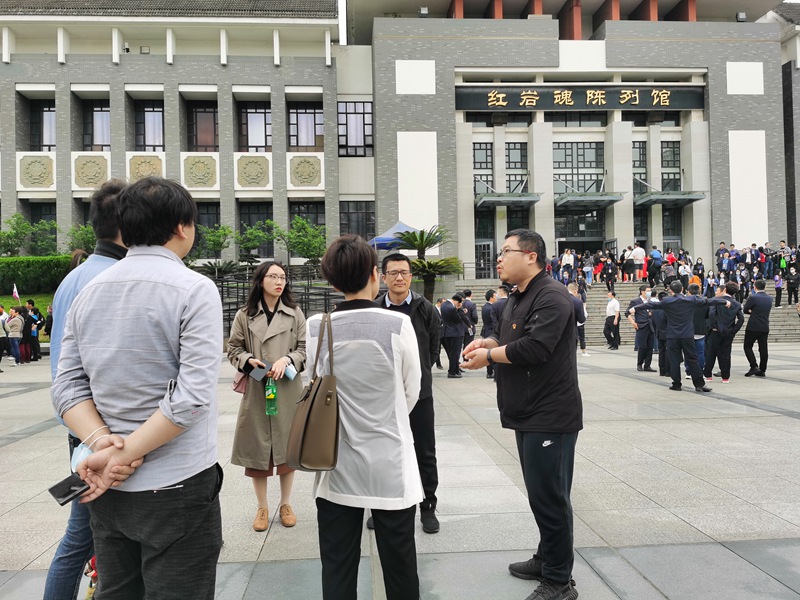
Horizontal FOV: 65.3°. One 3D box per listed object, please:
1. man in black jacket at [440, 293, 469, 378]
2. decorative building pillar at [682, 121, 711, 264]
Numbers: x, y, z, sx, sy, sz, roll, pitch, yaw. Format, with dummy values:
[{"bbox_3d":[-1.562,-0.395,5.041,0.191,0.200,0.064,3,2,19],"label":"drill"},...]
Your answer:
[{"bbox_3d":[1.065,0.697,12.292,0.480,1.670,0.460,-1,-1,-18],"label":"man in black jacket"},{"bbox_3d":[14.782,-4.750,31.070,0.894,7.978,0.950,-1,-1,-4],"label":"decorative building pillar"}]

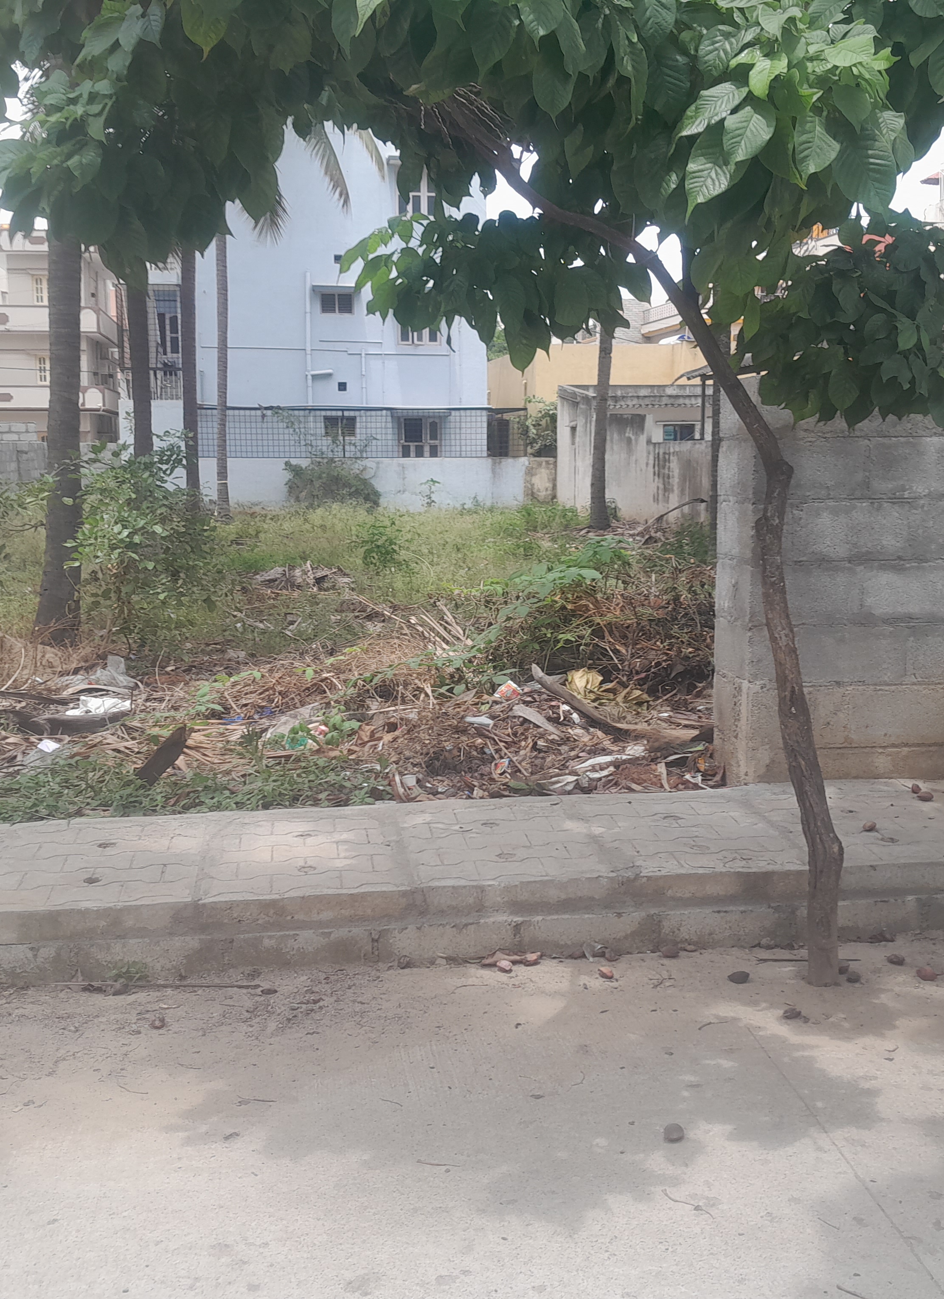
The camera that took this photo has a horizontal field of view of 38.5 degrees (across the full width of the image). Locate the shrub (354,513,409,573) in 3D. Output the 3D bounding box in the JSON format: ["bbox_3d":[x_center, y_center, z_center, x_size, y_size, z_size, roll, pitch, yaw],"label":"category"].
[{"bbox_3d":[-0.910,-1.048,13.484,0.560,0.590,0.520,0,8,0],"label":"shrub"}]

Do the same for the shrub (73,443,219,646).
[{"bbox_3d":[-2.020,-0.663,8.489,0.860,1.240,0.800,0,8,0],"label":"shrub"}]

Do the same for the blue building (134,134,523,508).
[{"bbox_3d":[-4.300,-8.924,37.025,8.800,9.800,9.000,-1,8,-8],"label":"blue building"}]

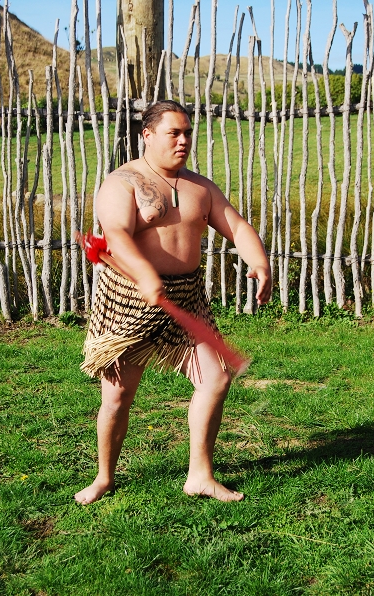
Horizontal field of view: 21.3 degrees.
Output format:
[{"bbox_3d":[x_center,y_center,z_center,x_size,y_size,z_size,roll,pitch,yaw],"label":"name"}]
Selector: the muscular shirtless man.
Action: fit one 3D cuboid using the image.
[{"bbox_3d":[-0.070,0.020,4.180,0.760,1.680,0.580,-5,11,-28],"label":"muscular shirtless man"}]

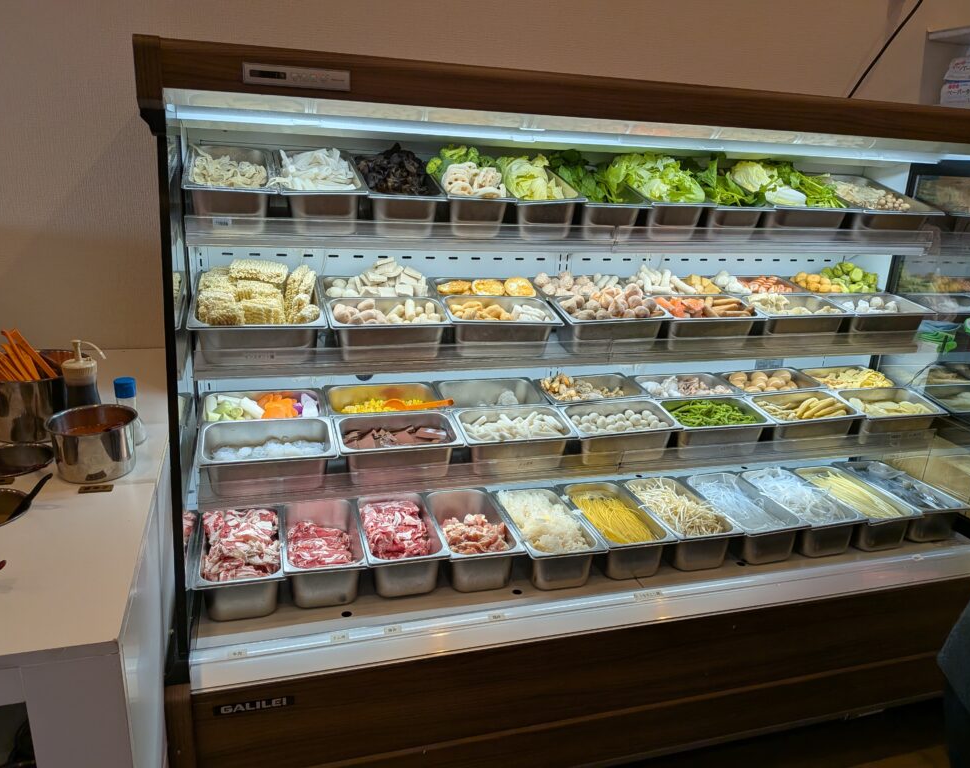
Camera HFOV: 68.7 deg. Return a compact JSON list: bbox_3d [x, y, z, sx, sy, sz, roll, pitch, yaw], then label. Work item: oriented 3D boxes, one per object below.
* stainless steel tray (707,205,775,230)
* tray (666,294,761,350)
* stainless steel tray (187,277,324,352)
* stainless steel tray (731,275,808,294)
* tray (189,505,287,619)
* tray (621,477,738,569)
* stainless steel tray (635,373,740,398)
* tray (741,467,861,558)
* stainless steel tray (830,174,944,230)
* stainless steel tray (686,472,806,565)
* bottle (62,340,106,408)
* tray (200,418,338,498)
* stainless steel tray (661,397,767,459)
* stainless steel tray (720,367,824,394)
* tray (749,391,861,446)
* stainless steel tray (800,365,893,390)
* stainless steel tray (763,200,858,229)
[{"bbox_3d":[0.612,-0.485,1.945,0.176,0.100,0.325,-2,33,-16],"label":"stainless steel tray"},{"bbox_3d":[0.548,-0.149,1.785,0.265,0.100,0.162,-3,28,-15],"label":"tray"},{"bbox_3d":[-0.491,-0.141,1.550,0.265,0.100,0.325,-2,28,-17],"label":"stainless steel tray"},{"bbox_3d":[0.740,-0.231,1.983,0.265,0.100,0.162,-2,27,-16],"label":"stainless steel tray"},{"bbox_3d":[-0.531,0.397,1.581,0.176,0.100,0.325,-2,19,-16],"label":"tray"},{"bbox_3d":[0.500,0.366,1.870,0.176,0.100,0.325,-2,19,-16],"label":"tray"},{"bbox_3d":[0.544,0.050,1.971,0.265,0.100,0.162,-2,27,-16],"label":"stainless steel tray"},{"bbox_3d":[0.831,0.341,1.898,0.176,0.100,0.325,-2,19,-16],"label":"tray"},{"bbox_3d":[1.052,-0.490,2.012,0.265,0.100,0.325,-2,33,-16],"label":"stainless steel tray"},{"bbox_3d":[0.656,0.348,1.843,0.176,0.100,0.325,-2,19,-16],"label":"stainless steel tray"},{"bbox_3d":[-0.784,0.013,1.398,0.102,0.197,0.082,4,17,3],"label":"bottle"},{"bbox_3d":[-0.470,0.167,1.558,0.268,0.100,0.162,-2,27,-16],"label":"tray"},{"bbox_3d":[0.582,0.116,1.820,0.265,0.100,0.162,-2,28,-16],"label":"stainless steel tray"},{"bbox_3d":[0.788,0.033,1.975,0.265,0.100,0.162,-3,25,-15],"label":"stainless steel tray"},{"bbox_3d":[0.841,0.105,1.901,0.265,0.100,0.162,-2,28,-16],"label":"tray"},{"bbox_3d":[1.070,0.026,2.126,0.265,0.100,0.162,-2,27,-16],"label":"stainless steel tray"},{"bbox_3d":[0.805,-0.490,1.965,0.265,0.100,0.325,-2,33,-16],"label":"stainless steel tray"}]

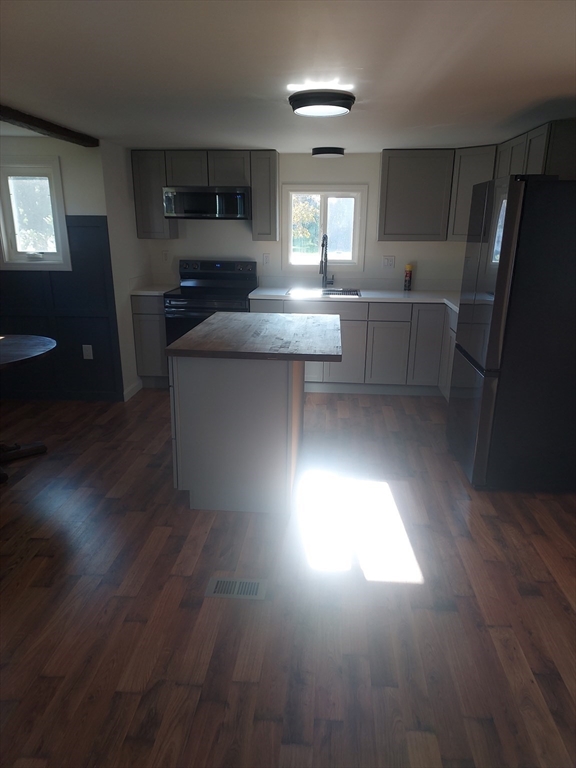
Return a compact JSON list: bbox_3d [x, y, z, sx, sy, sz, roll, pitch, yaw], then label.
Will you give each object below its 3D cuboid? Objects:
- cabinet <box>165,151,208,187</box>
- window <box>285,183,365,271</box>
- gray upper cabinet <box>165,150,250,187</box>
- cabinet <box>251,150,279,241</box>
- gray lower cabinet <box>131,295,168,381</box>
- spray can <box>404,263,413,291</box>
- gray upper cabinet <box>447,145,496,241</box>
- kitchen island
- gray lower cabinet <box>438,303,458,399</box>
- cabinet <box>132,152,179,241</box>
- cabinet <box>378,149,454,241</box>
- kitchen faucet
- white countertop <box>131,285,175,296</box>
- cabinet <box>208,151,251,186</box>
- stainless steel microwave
[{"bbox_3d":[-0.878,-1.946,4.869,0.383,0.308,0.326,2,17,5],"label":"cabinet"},{"bbox_3d":[0.348,-1.484,5.088,0.793,0.773,0.100,2,17,5],"label":"window"},{"bbox_3d":[-0.688,-1.940,4.853,0.764,0.308,0.326,2,17,5],"label":"gray upper cabinet"},{"bbox_3d":[-0.202,-1.726,4.922,0.229,0.757,0.329,2,17,4],"label":"cabinet"},{"bbox_3d":[-1.247,-0.502,5.218,0.302,0.800,0.616,2,17,4],"label":"gray lower cabinet"},{"bbox_3d":[1.161,-1.018,5.104,0.066,0.252,0.066,0,17,0],"label":"spray can"},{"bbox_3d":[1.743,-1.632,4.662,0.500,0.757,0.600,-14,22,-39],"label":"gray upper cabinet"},{"bbox_3d":[-0.127,0.100,3.380,0.888,0.904,1.204,2,17,5],"label":"kitchen island"},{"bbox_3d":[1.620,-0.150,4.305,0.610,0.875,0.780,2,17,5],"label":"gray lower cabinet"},{"bbox_3d":[-1.227,-1.755,4.990,0.302,0.757,0.329,2,17,4],"label":"cabinet"},{"bbox_3d":[1.122,-1.668,4.771,0.598,0.752,0.326,2,17,5],"label":"cabinet"},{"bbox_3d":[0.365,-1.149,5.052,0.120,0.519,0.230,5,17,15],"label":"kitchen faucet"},{"bbox_3d":[-1.244,-0.898,5.086,0.302,0.037,0.641,2,17,4],"label":"white countertop"},{"bbox_3d":[-0.504,-1.950,4.878,0.381,0.307,0.329,2,17,4],"label":"cabinet"},{"bbox_3d":[-0.684,-1.641,4.873,0.768,0.267,0.460,2,17,5],"label":"stainless steel microwave"}]

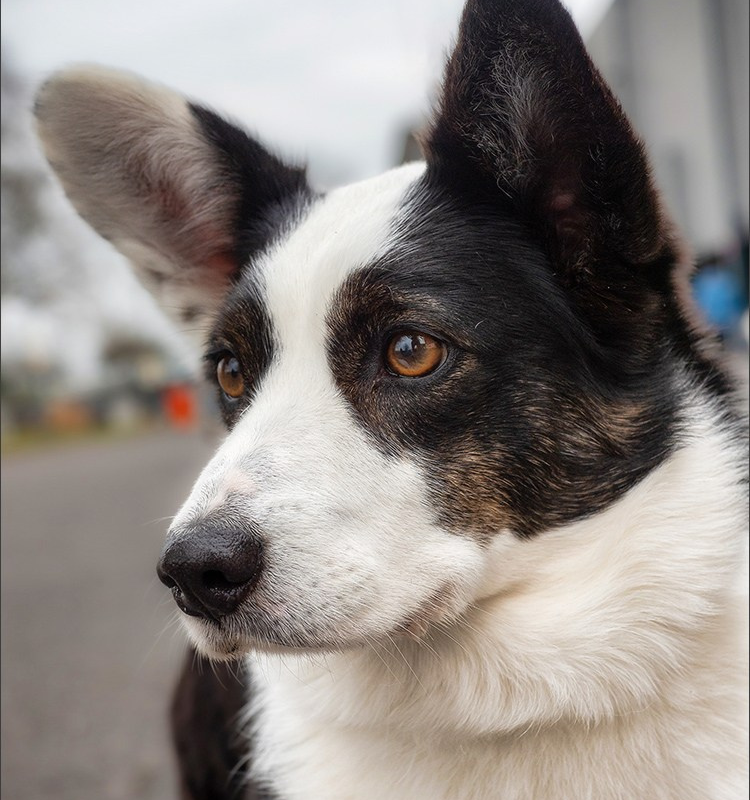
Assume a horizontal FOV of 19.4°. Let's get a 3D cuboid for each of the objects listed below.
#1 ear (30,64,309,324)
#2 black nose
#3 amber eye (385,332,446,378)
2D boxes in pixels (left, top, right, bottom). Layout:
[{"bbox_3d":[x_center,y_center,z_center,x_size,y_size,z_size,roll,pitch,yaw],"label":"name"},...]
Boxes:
[{"bbox_3d":[-0.070,-0.073,0.750,0.064,0.100,0.042,-51,-13,22],"label":"ear"},{"bbox_3d":[-0.046,0.049,0.622,0.033,0.027,0.025,-5,0,34],"label":"black nose"},{"bbox_3d":[0.012,-0.013,0.662,0.019,0.015,0.011,-5,0,21],"label":"amber eye"}]

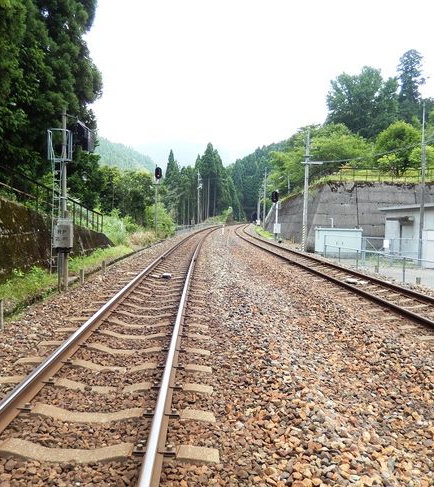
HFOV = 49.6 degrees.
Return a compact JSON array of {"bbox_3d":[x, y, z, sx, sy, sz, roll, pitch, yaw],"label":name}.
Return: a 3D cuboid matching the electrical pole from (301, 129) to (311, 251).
[{"bbox_3d":[5.569,-3.329,29.298,0.280,7.610,0.280,0,3,0],"label":"electrical pole"}]

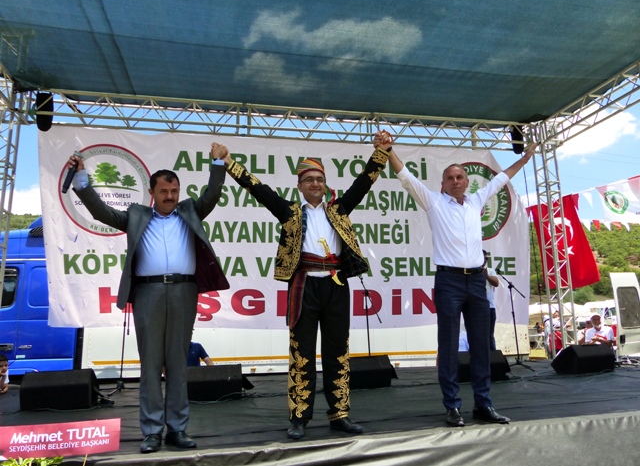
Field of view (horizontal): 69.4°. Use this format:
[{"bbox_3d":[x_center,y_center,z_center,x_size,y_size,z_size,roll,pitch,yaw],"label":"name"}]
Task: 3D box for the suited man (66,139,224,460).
[{"bbox_3d":[-1.088,0.320,2.890,0.994,1.890,0.480,1,-10,-16],"label":"suited man"}]

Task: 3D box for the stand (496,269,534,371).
[{"bbox_3d":[2.368,1.062,5.644,0.460,1.150,0.420,-9,-12,36],"label":"stand"}]

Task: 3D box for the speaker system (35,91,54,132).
[{"bbox_3d":[-3.687,-1.637,6.204,0.190,0.500,0.200,1,-10,-13],"label":"speaker system"}]

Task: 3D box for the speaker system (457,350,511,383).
[{"bbox_3d":[1.655,1.404,4.974,0.550,0.310,0.420,0,-10,-10],"label":"speaker system"}]

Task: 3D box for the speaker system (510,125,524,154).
[{"bbox_3d":[3.435,-1.617,8.018,0.210,0.440,0.230,-3,-11,6],"label":"speaker system"}]

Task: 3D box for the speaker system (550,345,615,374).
[{"bbox_3d":[3.024,1.424,5.310,0.560,0.310,0.420,1,-10,-16],"label":"speaker system"}]

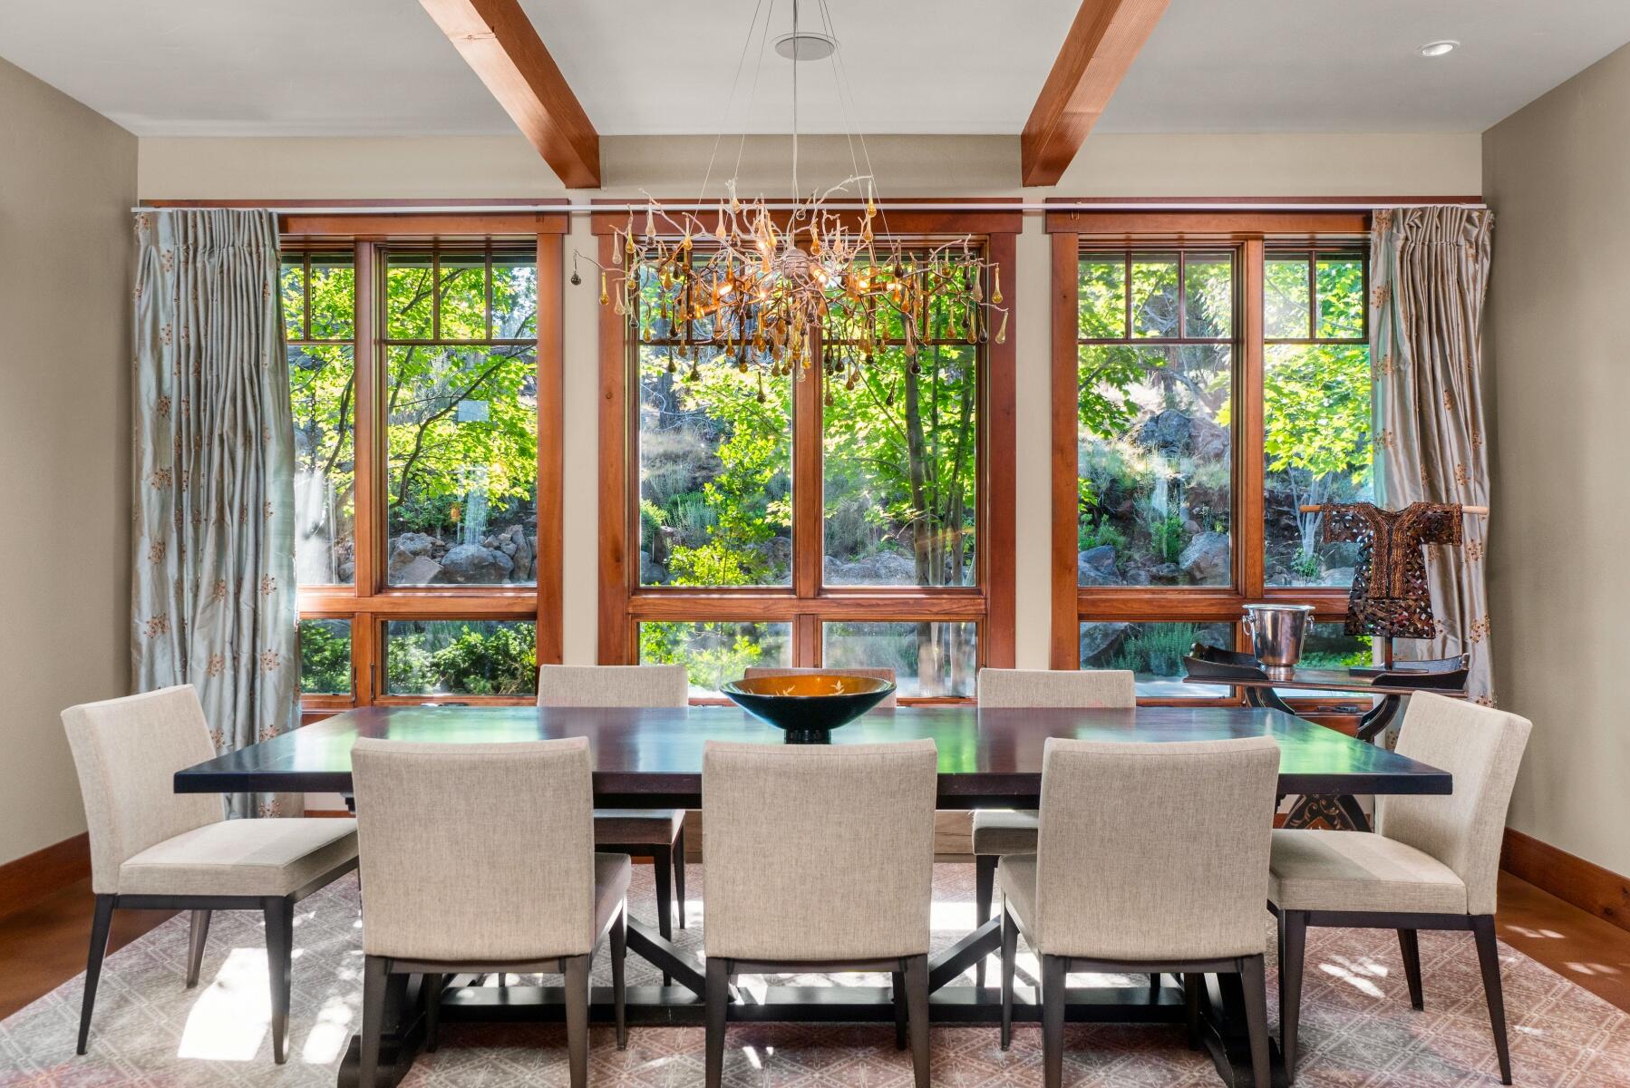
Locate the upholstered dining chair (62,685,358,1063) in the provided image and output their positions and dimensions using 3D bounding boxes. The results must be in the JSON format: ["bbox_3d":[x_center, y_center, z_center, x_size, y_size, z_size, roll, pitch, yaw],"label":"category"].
[{"bbox_3d":[-1.532,0.820,2.967,0.573,0.854,0.488,0,0,3],"label":"upholstered dining chair"}]

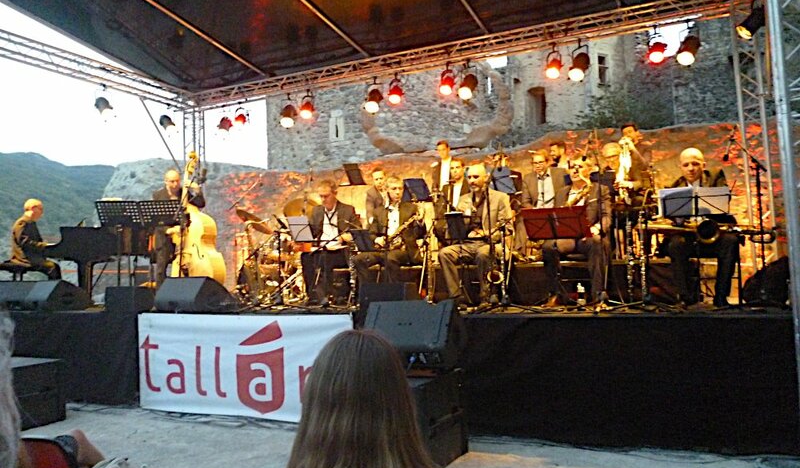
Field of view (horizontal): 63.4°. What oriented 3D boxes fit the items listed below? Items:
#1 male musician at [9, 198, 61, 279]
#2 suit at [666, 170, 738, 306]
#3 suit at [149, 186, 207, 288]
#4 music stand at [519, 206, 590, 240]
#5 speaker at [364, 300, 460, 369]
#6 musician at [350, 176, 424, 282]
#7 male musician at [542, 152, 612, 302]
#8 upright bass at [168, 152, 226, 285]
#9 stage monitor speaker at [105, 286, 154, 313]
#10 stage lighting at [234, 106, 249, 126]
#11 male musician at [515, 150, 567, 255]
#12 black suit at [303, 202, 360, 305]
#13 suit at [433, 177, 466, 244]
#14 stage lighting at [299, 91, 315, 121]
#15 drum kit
[{"bbox_3d":[-4.538,0.232,8.100,0.700,1.280,0.500,0,-4,-28],"label":"male musician"},{"bbox_3d":[2.563,0.038,5.500,0.560,1.100,0.680,-4,-4,24],"label":"suit"},{"bbox_3d":[-2.721,0.117,7.950,0.620,1.420,0.420,-1,-3,-18],"label":"suit"},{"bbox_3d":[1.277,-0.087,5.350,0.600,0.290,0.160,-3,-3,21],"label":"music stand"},{"bbox_3d":[0.092,0.707,4.600,0.600,0.450,0.480,-3,-3,20],"label":"speaker"},{"bbox_3d":[-0.115,0.060,6.450,0.650,1.310,0.800,-3,-3,14],"label":"musician"},{"bbox_3d":[1.536,-0.039,5.600,0.580,1.280,0.760,-4,-3,21],"label":"male musician"},{"bbox_3d":[-2.613,-0.097,8.350,0.670,1.860,0.480,-4,-8,28],"label":"upright bass"},{"bbox_3d":[-2.863,0.698,6.900,0.540,0.280,0.430,-2,-4,5],"label":"stage monitor speaker"},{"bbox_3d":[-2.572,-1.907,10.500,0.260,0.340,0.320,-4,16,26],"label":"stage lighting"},{"bbox_3d":[1.574,-0.308,7.250,0.560,1.280,0.750,-3,-3,18],"label":"male musician"},{"bbox_3d":[-0.720,0.181,6.700,0.550,1.040,0.700,-4,-3,24],"label":"black suit"},{"bbox_3d":[0.597,-0.242,7.650,0.480,0.880,0.480,-3,-3,14],"label":"suit"},{"bbox_3d":[-1.604,-2.187,11.100,0.240,0.430,0.320,-3,-3,14],"label":"stage lighting"},{"bbox_3d":[-1.331,0.204,7.150,1.150,1.180,0.950,-5,-5,38],"label":"drum kit"}]

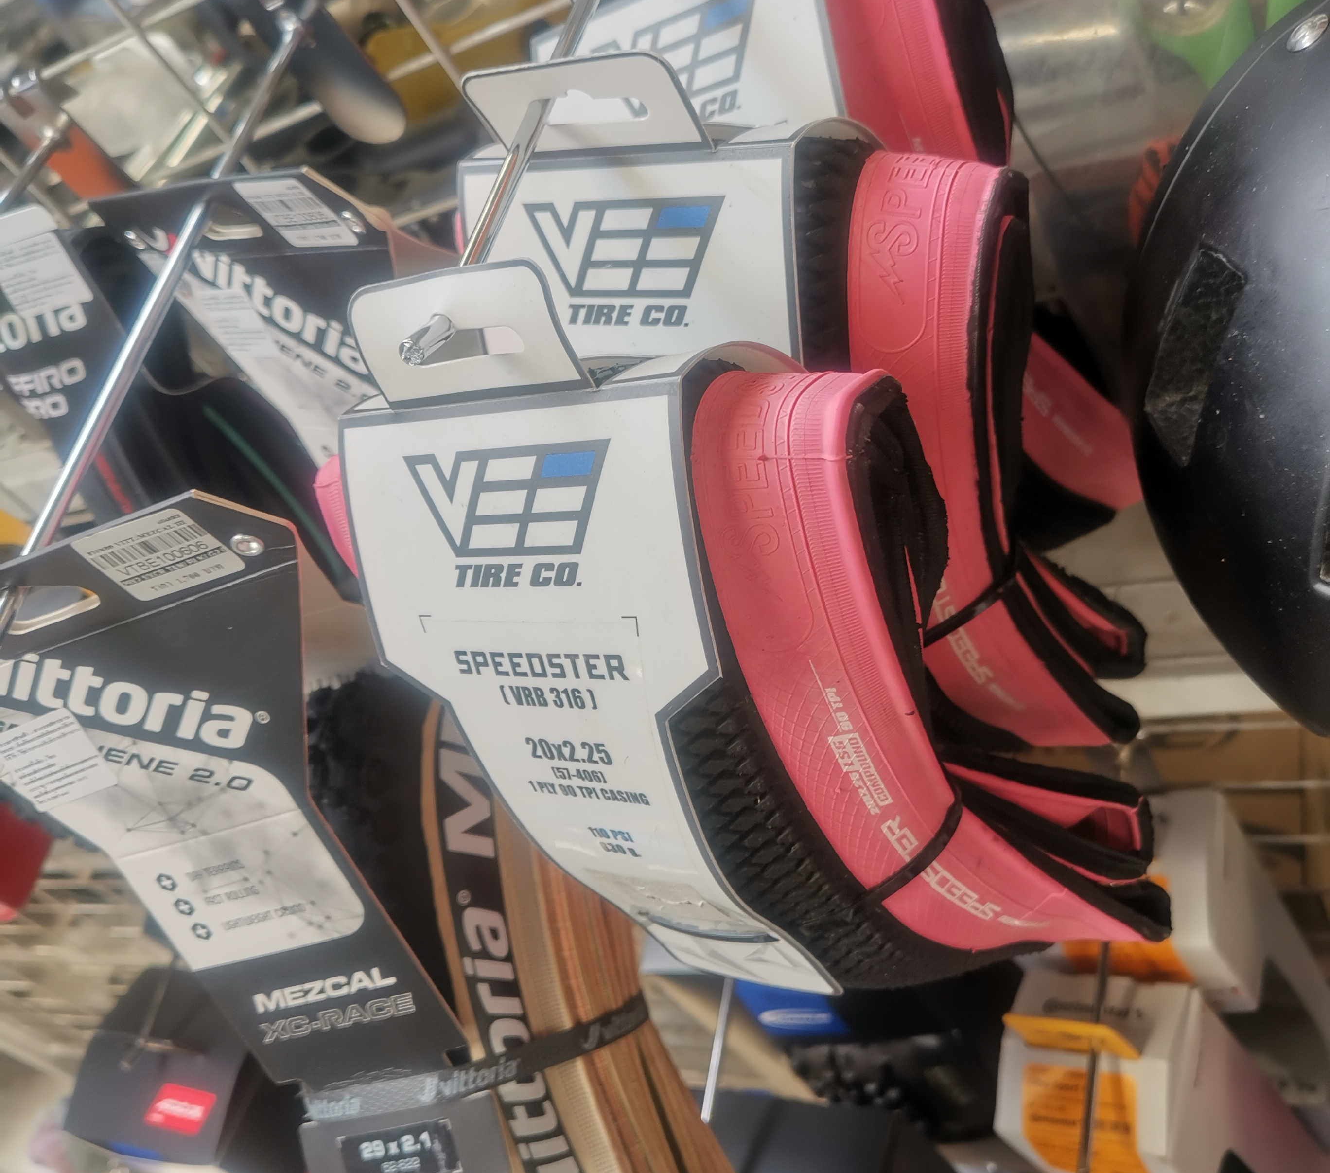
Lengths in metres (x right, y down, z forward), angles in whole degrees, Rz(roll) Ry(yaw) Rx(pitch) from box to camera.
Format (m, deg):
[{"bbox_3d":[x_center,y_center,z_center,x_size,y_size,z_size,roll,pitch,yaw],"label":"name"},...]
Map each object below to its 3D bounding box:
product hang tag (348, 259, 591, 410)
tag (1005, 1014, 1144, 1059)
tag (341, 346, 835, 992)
[{"bbox_3d":[-0.040,-0.051,0.281,0.055,0.029,0.005,0,32,34],"label":"product hang tag"},{"bbox_3d":[0.218,0.242,0.743,0.060,0.045,0.003,-7,51,34],"label":"tag"},{"bbox_3d":[-0.007,0.031,0.324,0.093,0.169,0.063,0,20,34],"label":"tag"}]

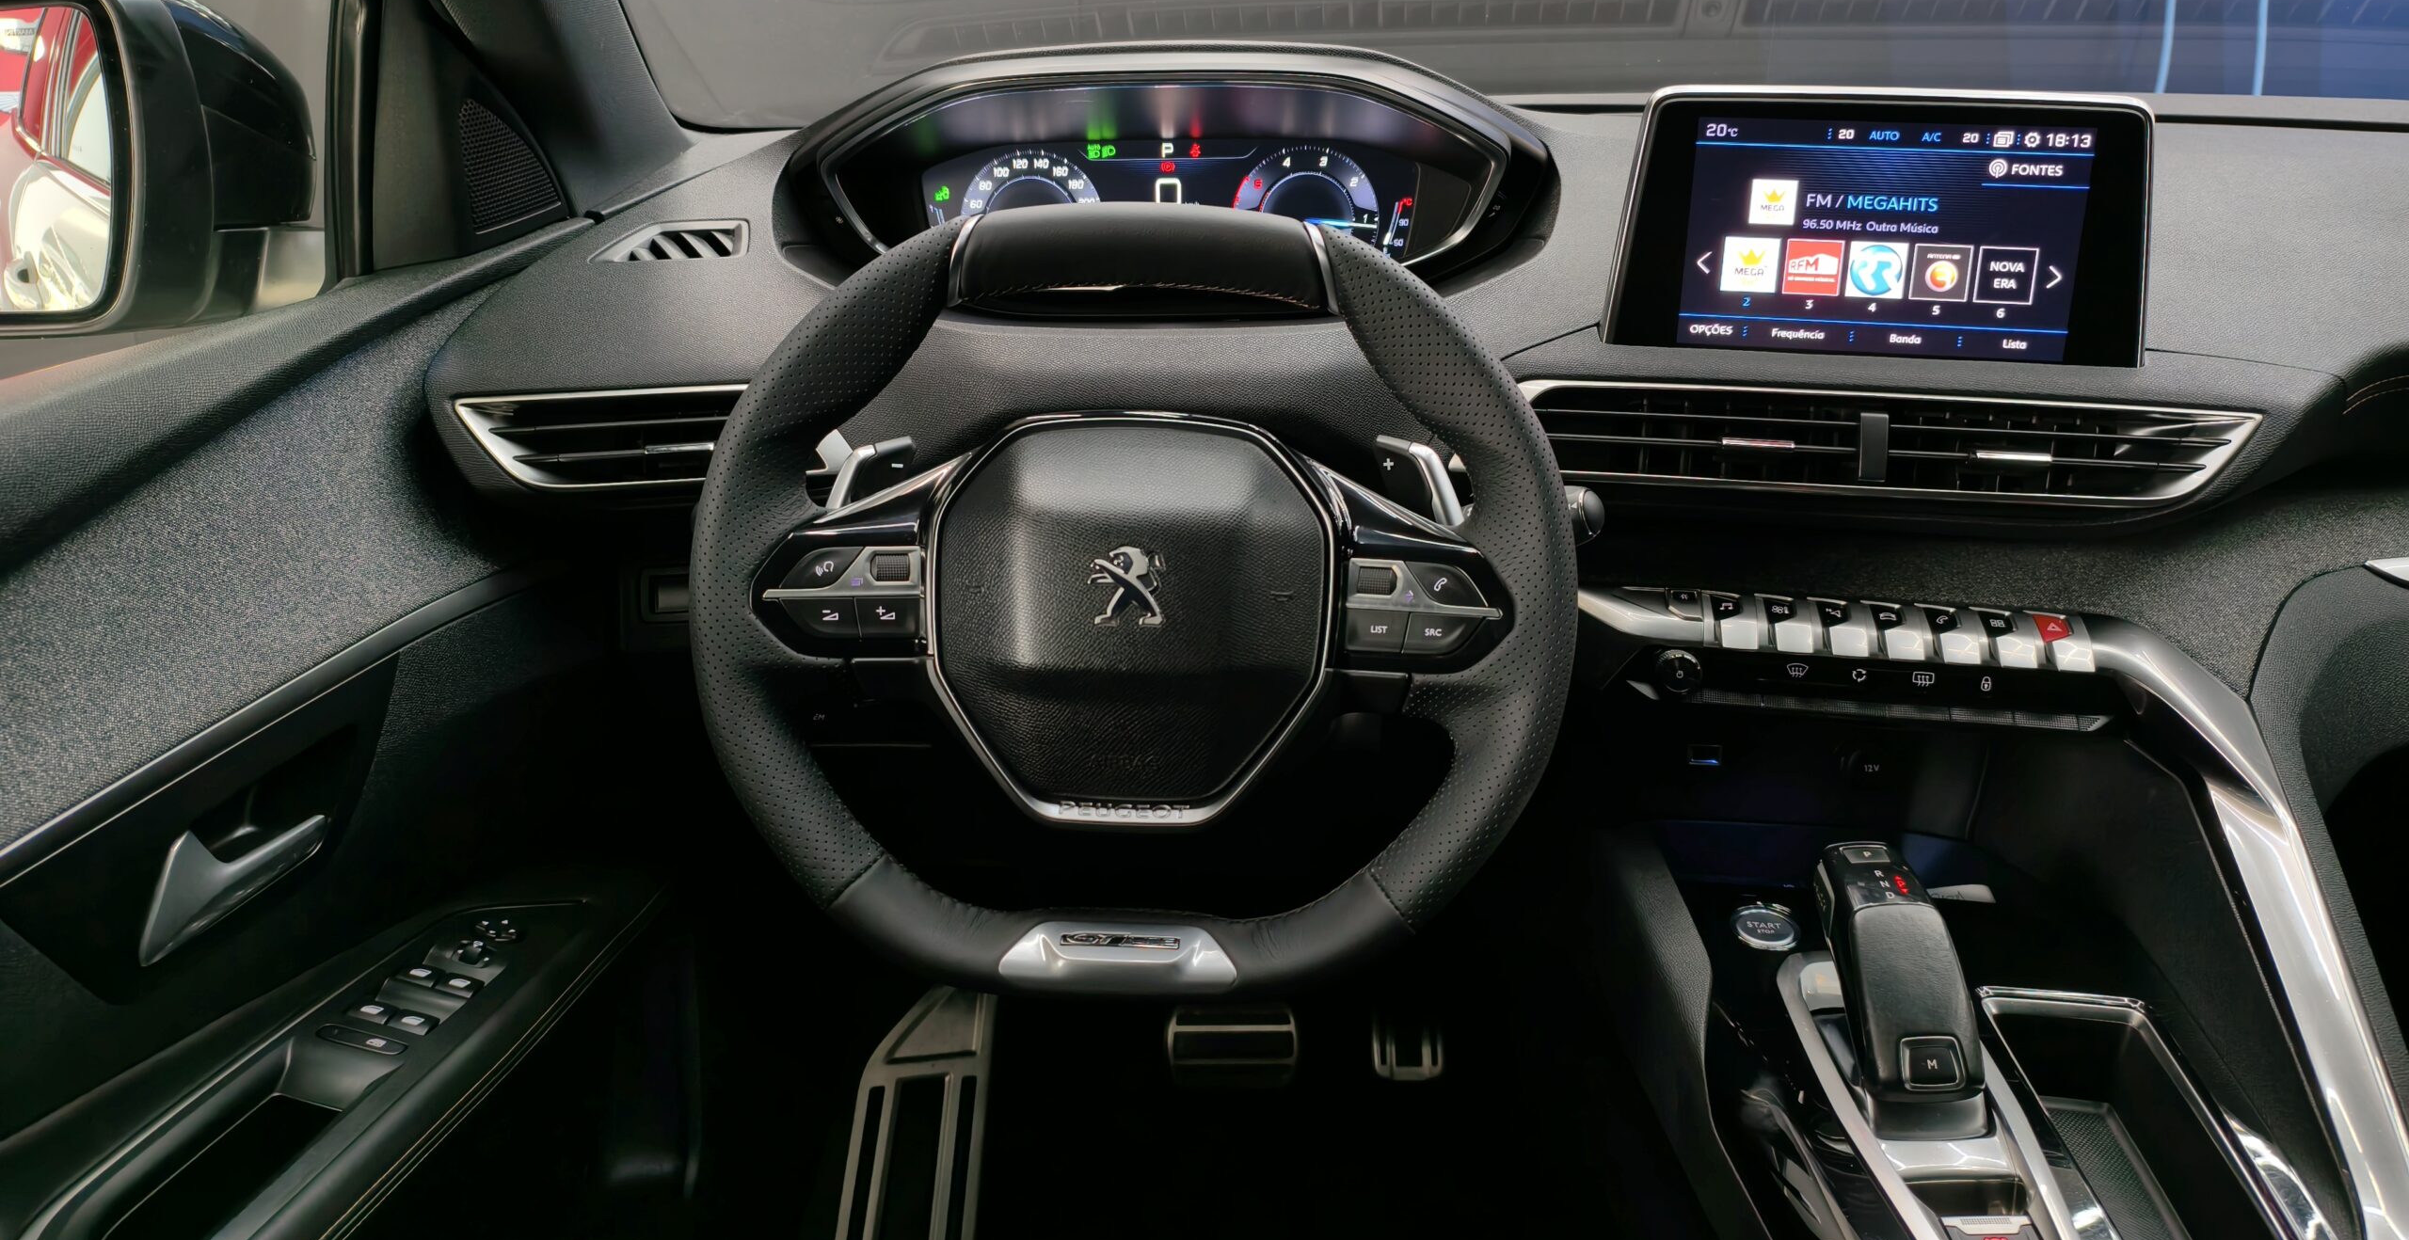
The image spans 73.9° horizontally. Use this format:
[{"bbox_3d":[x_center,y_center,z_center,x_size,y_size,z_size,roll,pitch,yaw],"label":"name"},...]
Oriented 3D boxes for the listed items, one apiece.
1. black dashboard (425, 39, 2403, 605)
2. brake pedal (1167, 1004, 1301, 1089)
[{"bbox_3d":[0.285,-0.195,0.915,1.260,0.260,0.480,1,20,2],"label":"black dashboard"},{"bbox_3d":[0.021,0.312,1.175,0.095,0.060,0.030,1,-10,2],"label":"brake pedal"}]

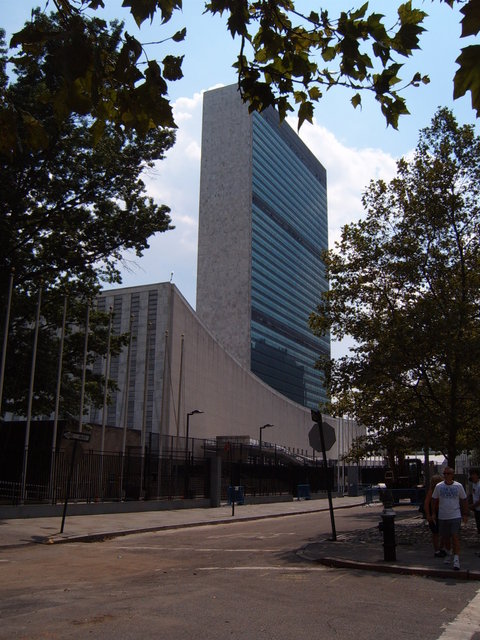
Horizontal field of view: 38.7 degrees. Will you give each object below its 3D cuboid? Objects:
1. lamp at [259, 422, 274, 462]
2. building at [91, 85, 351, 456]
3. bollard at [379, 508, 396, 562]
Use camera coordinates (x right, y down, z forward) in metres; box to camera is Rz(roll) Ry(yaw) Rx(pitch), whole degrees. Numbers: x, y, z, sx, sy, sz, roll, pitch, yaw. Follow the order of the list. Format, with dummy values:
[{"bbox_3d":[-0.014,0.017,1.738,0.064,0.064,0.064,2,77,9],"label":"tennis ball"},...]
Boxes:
[{"bbox_3d":[1.876,9.683,46.827,1.000,4.900,0.350,-6,-14,25],"label":"lamp"},{"bbox_3d":[13.422,-8.172,288.430,21.950,152.000,87.500,-6,-14,25],"label":"building"},{"bbox_3d":[2.883,4.200,13.456,0.330,0.970,0.290,1,-13,0],"label":"bollard"}]

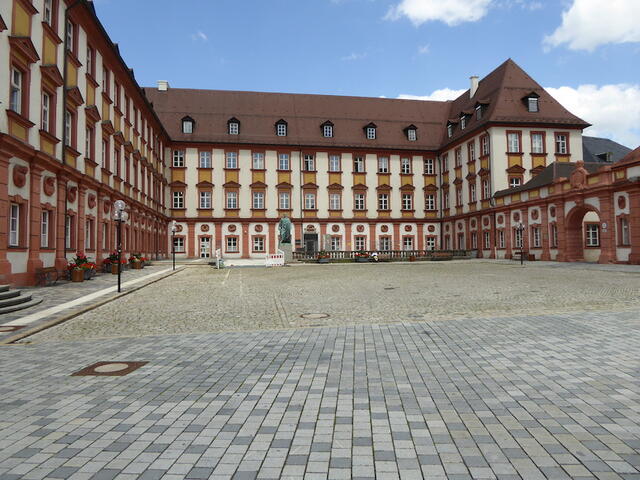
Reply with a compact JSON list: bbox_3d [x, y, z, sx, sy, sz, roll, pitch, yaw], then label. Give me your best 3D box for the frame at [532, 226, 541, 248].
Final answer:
[{"bbox_3d":[19.498,-0.224,41.397,0.180,1.780,1.100,0,-2,-10],"label":"frame"}]

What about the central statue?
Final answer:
[{"bbox_3d":[-3.169,-0.996,42.758,1.150,2.680,1.000,0,-2,-10],"label":"central statue"}]

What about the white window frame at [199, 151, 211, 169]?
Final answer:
[{"bbox_3d":[-13.323,-9.293,54.095,1.287,1.907,0.150,0,-2,-10],"label":"white window frame"}]

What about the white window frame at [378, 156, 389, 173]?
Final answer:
[{"bbox_3d":[8.222,-9.692,59.946,1.220,1.980,0.170,0,-2,-10],"label":"white window frame"}]

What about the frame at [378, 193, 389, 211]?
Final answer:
[{"bbox_3d":[7.849,-4.626,56.643,1.193,1.875,0.150,0,-2,-10],"label":"frame"}]

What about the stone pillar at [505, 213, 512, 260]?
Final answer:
[{"bbox_3d":[17.085,-0.403,41.893,0.400,4.303,0.800,0,-2,-9],"label":"stone pillar"}]

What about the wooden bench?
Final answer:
[{"bbox_3d":[-11.359,1.560,19.281,0.550,0.790,1.400,0,-2,-10],"label":"wooden bench"}]

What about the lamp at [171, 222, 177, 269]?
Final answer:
[{"bbox_3d":[-9.789,0.371,31.087,0.420,3.340,0.500,0,-2,-17],"label":"lamp"}]

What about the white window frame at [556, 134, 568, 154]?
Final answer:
[{"bbox_3d":[26.540,-10.412,50.709,1.220,2.100,0.180,0,-2,-10],"label":"white window frame"}]

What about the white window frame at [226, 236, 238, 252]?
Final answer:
[{"bbox_3d":[-10.633,0.601,56.388,1.240,1.680,0.170,0,-2,-10],"label":"white window frame"}]

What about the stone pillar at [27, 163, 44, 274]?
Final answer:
[{"bbox_3d":[-11.759,-0.787,19.152,0.280,4.550,0.880,0,-2,-10],"label":"stone pillar"}]

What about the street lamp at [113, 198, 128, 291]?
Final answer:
[{"bbox_3d":[-7.333,0.237,16.944,0.580,3.380,0.500,0,-2,-23],"label":"street lamp"}]

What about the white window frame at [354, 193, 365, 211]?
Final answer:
[{"bbox_3d":[5.197,-4.898,60.054,1.250,2.060,0.180,0,-2,-10],"label":"white window frame"}]

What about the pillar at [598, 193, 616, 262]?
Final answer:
[{"bbox_3d":[19.877,-0.752,31.900,0.500,4.900,1.000,0,-2,-7],"label":"pillar"}]

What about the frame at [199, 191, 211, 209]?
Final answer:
[{"bbox_3d":[-13.276,-4.623,53.948,1.261,1.967,0.150,0,-2,-10],"label":"frame"}]

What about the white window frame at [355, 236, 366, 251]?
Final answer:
[{"bbox_3d":[4.964,0.521,55.964,1.202,1.712,0.150,0,-2,-10],"label":"white window frame"}]

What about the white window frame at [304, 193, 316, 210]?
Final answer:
[{"bbox_3d":[-1.237,-4.886,58.964,1.250,2.060,0.180,0,-2,-10],"label":"white window frame"}]

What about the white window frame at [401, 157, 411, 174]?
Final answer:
[{"bbox_3d":[10.672,-9.166,57.291,1.212,1.991,0.150,0,-2,-10],"label":"white window frame"}]

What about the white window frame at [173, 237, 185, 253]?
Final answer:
[{"bbox_3d":[-16.213,0.564,53.263,1.222,1.706,0.150,0,-2,-10],"label":"white window frame"}]

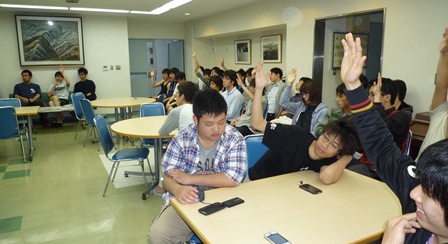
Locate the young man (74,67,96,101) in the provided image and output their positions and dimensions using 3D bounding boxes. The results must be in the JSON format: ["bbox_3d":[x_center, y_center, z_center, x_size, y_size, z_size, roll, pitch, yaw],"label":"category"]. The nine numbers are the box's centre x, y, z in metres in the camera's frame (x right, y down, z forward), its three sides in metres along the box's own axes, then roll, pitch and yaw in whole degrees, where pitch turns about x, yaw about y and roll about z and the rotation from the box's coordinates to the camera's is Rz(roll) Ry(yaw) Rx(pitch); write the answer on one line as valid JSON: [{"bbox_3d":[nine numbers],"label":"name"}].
[{"bbox_3d":[-3.208,-0.617,7.560,0.540,1.260,0.820,-6,12,-28],"label":"young man"}]

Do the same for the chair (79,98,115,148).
[{"bbox_3d":[-2.021,0.012,5.361,0.460,0.820,0.550,7,13,34],"label":"chair"}]

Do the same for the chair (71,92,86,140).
[{"bbox_3d":[-2.444,-0.104,5.986,0.550,0.820,0.460,1,11,9],"label":"chair"}]

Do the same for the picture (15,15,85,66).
[{"bbox_3d":[-3.958,-1.852,7.446,1.400,1.110,0.050,-6,12,-28],"label":"picture"}]

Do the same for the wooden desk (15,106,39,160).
[{"bbox_3d":[-3.250,0.228,4.571,1.200,0.710,0.760,-7,13,-27],"label":"wooden desk"}]

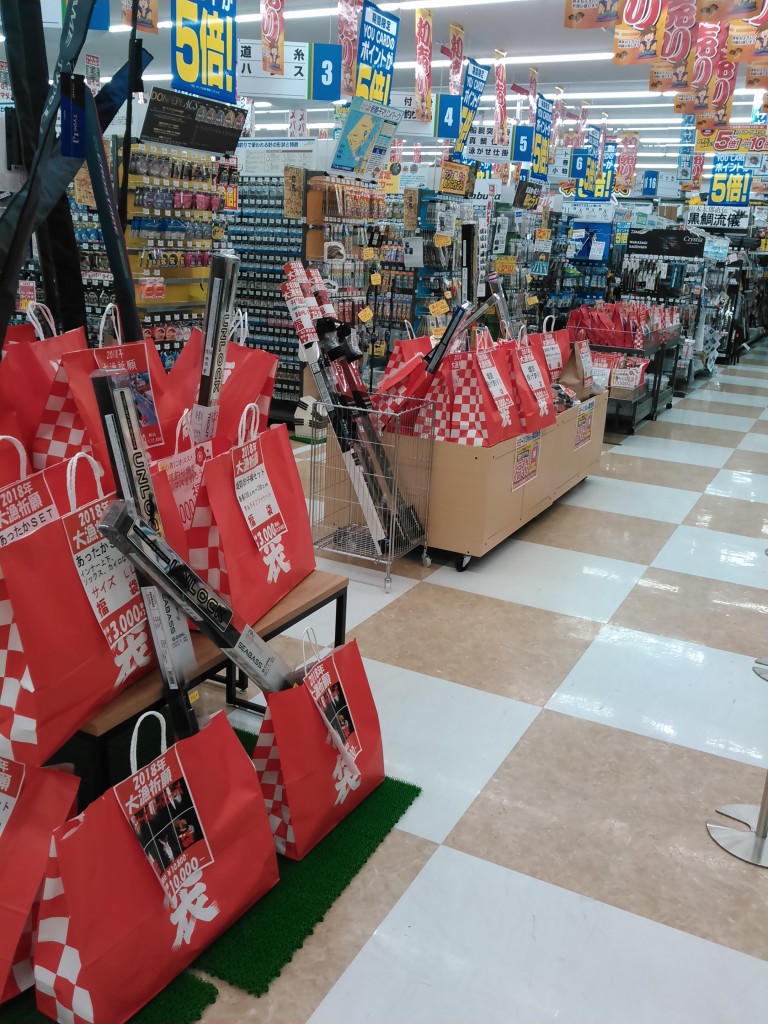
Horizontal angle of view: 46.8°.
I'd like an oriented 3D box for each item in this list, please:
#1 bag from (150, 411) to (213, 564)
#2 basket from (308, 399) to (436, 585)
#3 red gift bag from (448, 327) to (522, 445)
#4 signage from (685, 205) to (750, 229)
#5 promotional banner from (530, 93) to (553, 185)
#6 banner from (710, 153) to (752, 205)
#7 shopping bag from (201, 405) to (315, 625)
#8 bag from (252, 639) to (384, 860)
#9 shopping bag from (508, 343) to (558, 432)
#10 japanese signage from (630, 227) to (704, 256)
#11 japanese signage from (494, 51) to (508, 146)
[{"bbox_3d":[-0.581,-0.015,2.544,0.190,0.540,0.530,5,17,9],"label":"bag"},{"bbox_3d":[-0.054,-0.118,4.355,0.450,0.856,0.430,11,18,26],"label":"basket"},{"bbox_3d":[0.539,-0.632,4.430,0.200,0.530,0.460,12,19,28],"label":"red gift bag"},{"bbox_3d":[5.436,-4.786,14.398,0.940,0.350,0.040,11,18,26],"label":"signage"},{"bbox_3d":[2.176,-5.099,12.160,0.020,1.050,0.690,11,18,26],"label":"promotional banner"},{"bbox_3d":[6.141,-5.941,15.691,0.650,1.050,0.020,11,18,26],"label":"banner"},{"bbox_3d":[-0.384,-0.021,2.579,0.210,0.550,0.540,7,17,16],"label":"shopping bag"},{"bbox_3d":[-0.188,0.596,2.466,0.210,0.510,0.440,12,19,28],"label":"bag"},{"bbox_3d":[0.773,-0.712,4.790,0.200,0.500,0.430,12,19,30],"label":"shopping bag"},{"bbox_3d":[3.910,-3.742,12.294,1.020,0.345,0.040,11,18,26],"label":"japanese signage"},{"bbox_3d":[1.465,-5.137,11.085,0.040,1.030,0.400,11,18,26],"label":"japanese signage"}]

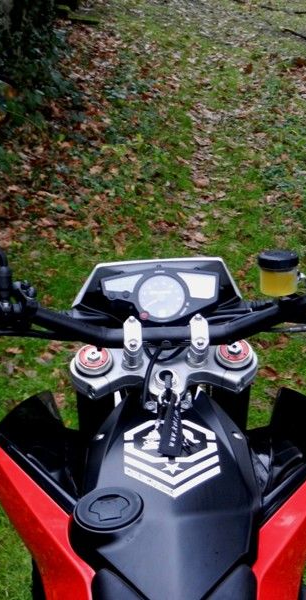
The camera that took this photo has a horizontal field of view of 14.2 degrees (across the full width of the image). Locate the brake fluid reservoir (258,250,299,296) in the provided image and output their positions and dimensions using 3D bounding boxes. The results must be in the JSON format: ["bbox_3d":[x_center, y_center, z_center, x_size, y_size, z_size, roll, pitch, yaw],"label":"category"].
[{"bbox_3d":[0.175,-0.037,1.710,0.056,0.053,0.056,0,17,0],"label":"brake fluid reservoir"}]

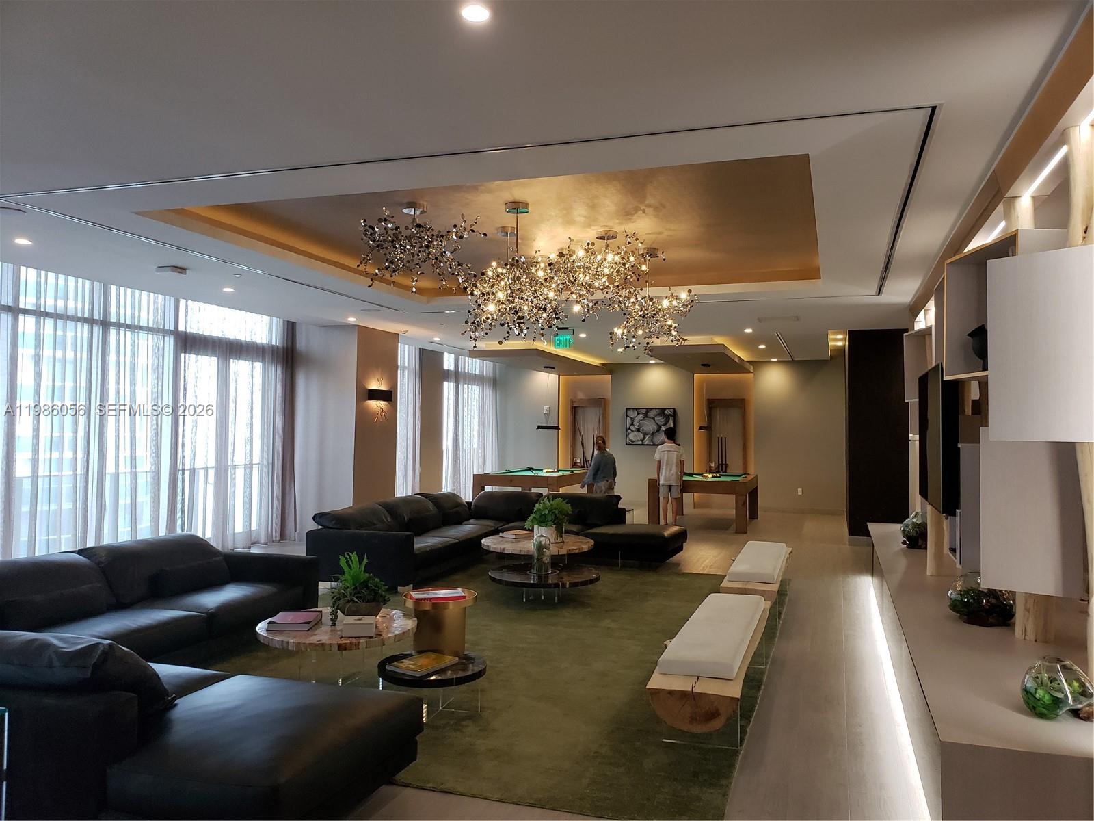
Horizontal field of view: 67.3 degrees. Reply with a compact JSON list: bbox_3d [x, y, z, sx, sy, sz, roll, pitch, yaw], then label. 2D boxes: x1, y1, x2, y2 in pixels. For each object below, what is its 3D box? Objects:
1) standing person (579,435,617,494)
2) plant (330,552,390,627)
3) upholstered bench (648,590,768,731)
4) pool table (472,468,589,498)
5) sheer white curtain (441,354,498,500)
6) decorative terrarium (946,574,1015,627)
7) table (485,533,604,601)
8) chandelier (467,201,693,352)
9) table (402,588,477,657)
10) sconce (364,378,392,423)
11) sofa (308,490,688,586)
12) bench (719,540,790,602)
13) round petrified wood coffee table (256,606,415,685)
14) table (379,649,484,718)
[{"bbox_3d":[0.916,1.189,14.137,0.547,1.546,0.364,1,-1,-18],"label":"standing person"},{"bbox_3d":[-1.163,1.099,5.096,0.380,0.430,0.370,0,-1,19],"label":"plant"},{"bbox_3d":[1.033,1.510,4.972,0.500,0.430,2.300,0,-1,19],"label":"upholstered bench"},{"bbox_3d":[-0.167,1.540,15.304,1.530,0.800,2.300,0,-1,19],"label":"pool table"},{"bbox_3d":[-1.508,0.437,16.843,0.160,3.040,2.900,0,-1,19],"label":"sheer white curtain"},{"bbox_3d":[2.703,1.167,5.120,0.375,0.278,0.334,0,-1,27],"label":"decorative terrarium"},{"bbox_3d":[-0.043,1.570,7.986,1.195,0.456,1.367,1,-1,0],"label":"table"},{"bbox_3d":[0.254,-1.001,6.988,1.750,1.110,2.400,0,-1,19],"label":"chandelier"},{"bbox_3d":[-0.719,1.486,5.515,0.491,0.496,0.491,1,-1,0],"label":"table"},{"bbox_3d":[-2.375,-0.141,11.678,0.121,0.638,0.648,0,-1,19],"label":"sconce"},{"bbox_3d":[-0.316,1.403,9.264,3.260,0.800,3.400,0,-1,19],"label":"sofa"},{"bbox_3d":[1.956,1.581,7.646,0.500,0.430,2.450,0,-1,19],"label":"bench"},{"bbox_3d":[-1.305,1.501,5.029,0.960,0.390,0.960,1,-1,0],"label":"round petrified wood coffee table"},{"bbox_3d":[-0.653,1.585,4.689,0.613,0.263,0.613,1,-1,0],"label":"table"}]

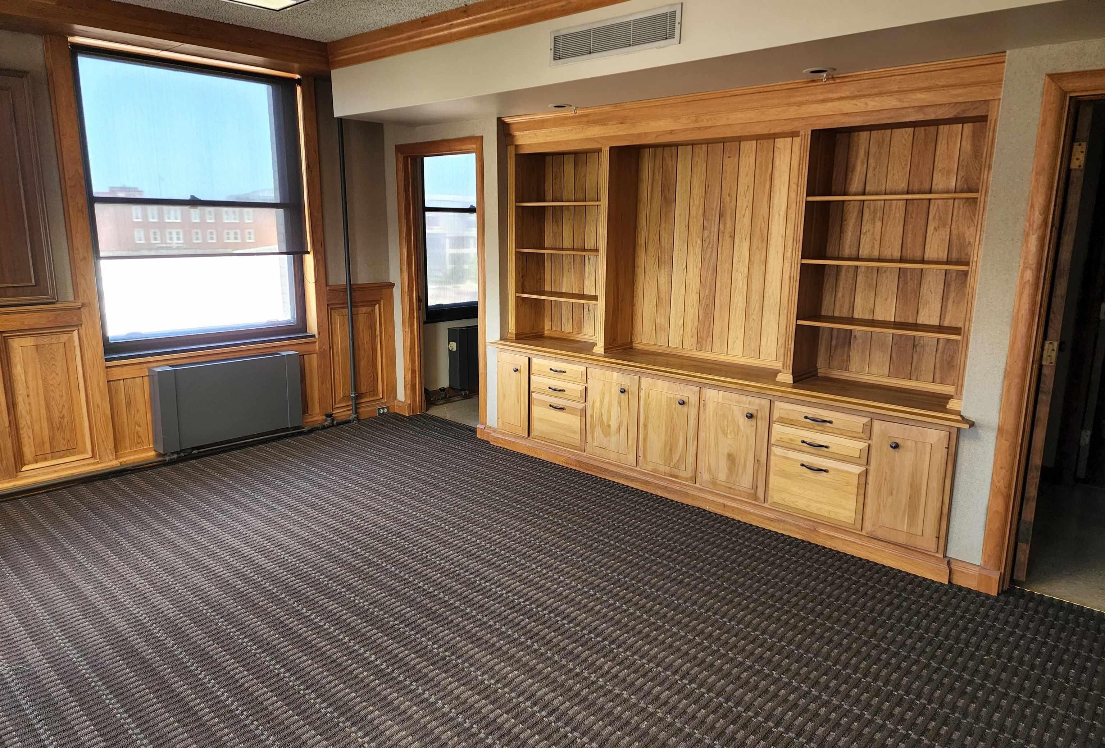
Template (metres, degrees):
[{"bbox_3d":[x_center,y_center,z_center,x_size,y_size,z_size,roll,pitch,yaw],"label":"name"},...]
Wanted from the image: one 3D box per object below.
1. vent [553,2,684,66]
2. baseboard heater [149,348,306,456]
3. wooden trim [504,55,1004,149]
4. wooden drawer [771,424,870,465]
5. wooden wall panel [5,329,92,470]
[{"bbox_3d":[0.290,-1.655,3.615,0.813,0.173,0.025,11,16,41],"label":"vent"},{"bbox_3d":[-2.188,0.167,4.985,0.164,0.533,0.940,11,16,42],"label":"baseboard heater"},{"bbox_3d":[0.728,-1.360,3.871,2.878,0.223,0.090,11,16,42],"label":"wooden trim"},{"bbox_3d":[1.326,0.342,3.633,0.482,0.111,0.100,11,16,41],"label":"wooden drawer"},{"bbox_3d":[-2.935,0.145,4.284,0.035,0.789,0.351,11,16,42],"label":"wooden wall panel"}]

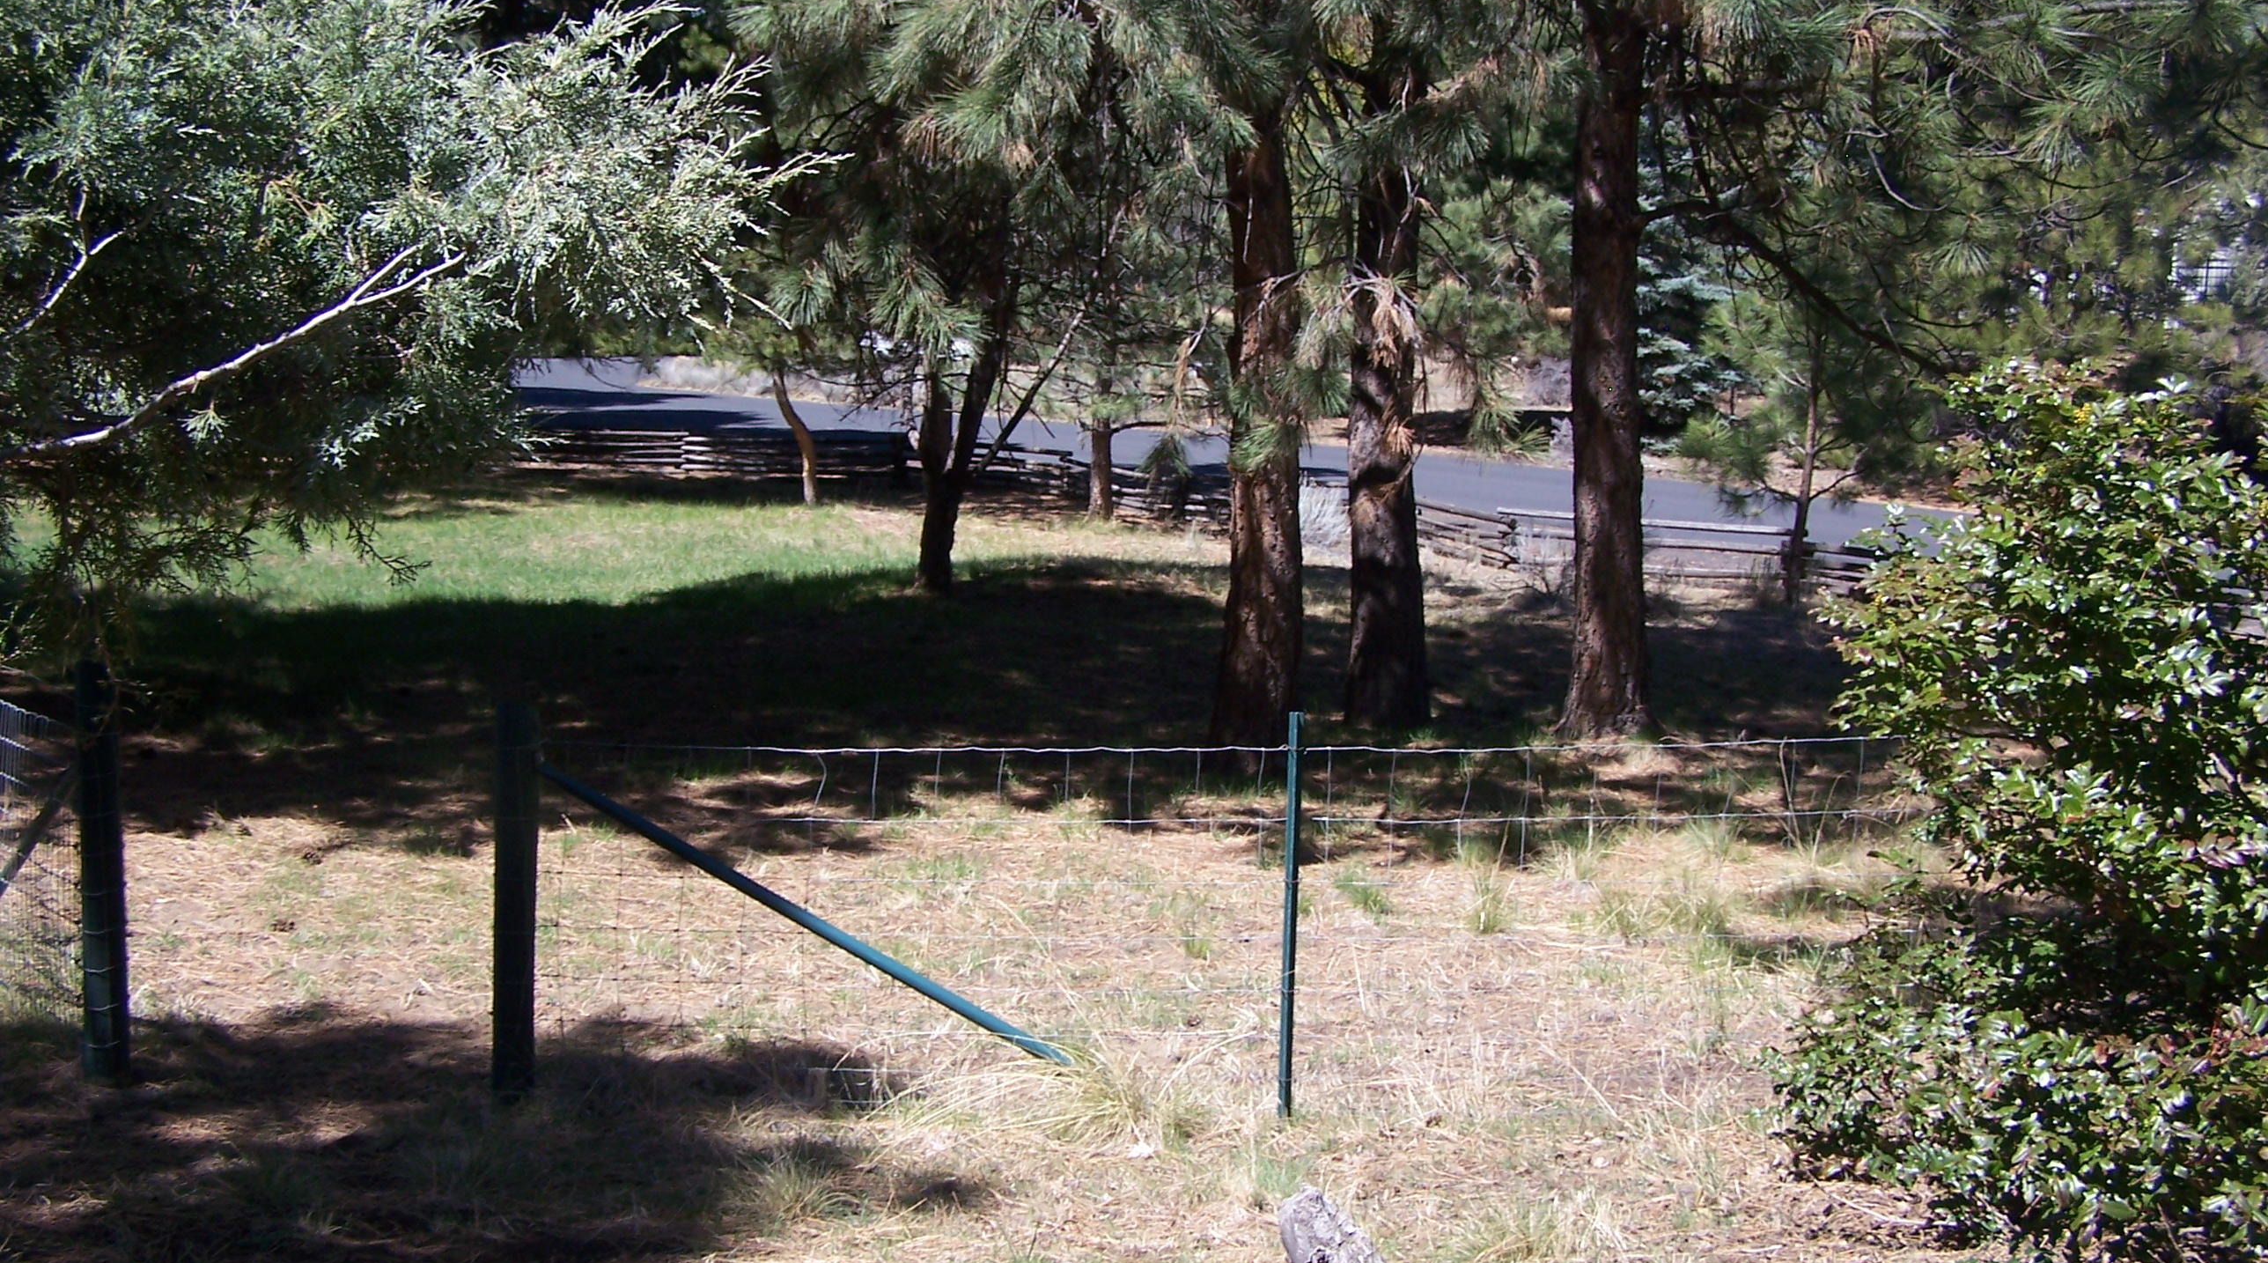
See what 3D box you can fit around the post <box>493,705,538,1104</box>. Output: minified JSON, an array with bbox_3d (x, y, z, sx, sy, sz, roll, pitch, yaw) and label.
[{"bbox_3d":[-1.495,0.649,6.020,0.102,0.960,0.102,2,4,5],"label":"post"}]

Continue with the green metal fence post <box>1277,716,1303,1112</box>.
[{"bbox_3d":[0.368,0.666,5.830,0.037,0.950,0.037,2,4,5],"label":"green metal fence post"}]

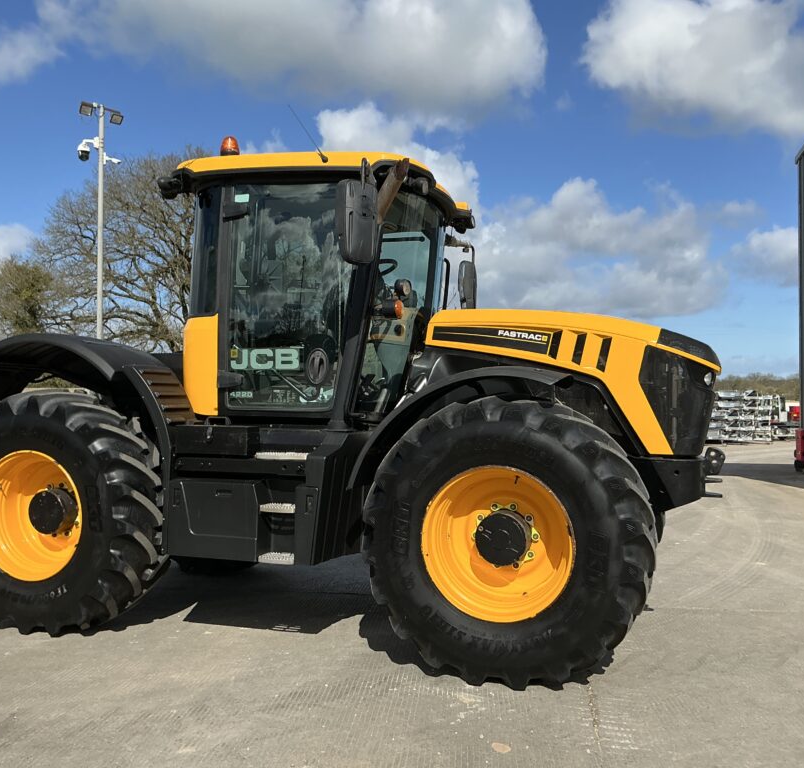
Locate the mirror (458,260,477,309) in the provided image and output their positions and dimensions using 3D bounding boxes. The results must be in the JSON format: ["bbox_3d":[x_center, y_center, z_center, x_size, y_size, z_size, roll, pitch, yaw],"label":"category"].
[{"bbox_3d":[0.553,-0.820,6.999,0.111,0.429,0.222,0,-1,-5],"label":"mirror"}]

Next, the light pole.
[{"bbox_3d":[-6.291,-2.055,17.229,1.000,7.713,0.600,1,-1,-30],"label":"light pole"}]

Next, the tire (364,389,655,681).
[{"bbox_3d":[0.572,0.840,4.564,1.576,1.560,0.596,0,-1,19],"label":"tire"}]

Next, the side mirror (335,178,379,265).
[{"bbox_3d":[-0.244,-0.868,4.434,0.111,0.429,0.222,-1,-1,40],"label":"side mirror"}]

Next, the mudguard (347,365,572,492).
[{"bbox_3d":[0.356,0.273,4.764,1.323,0.742,0.505,0,-1,19],"label":"mudguard"}]

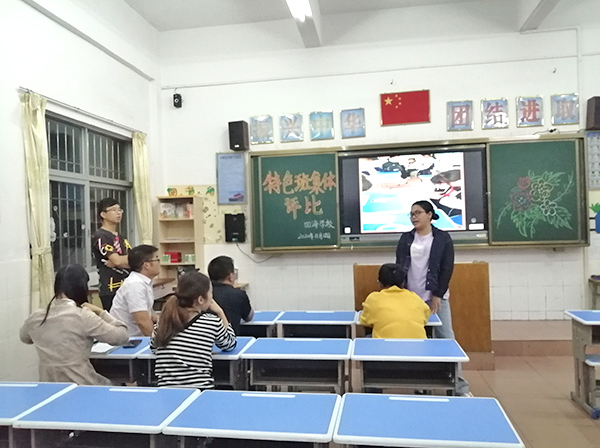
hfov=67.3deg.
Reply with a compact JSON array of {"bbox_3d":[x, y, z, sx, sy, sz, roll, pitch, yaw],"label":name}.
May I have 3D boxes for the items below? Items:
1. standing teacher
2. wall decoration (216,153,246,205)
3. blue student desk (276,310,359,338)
[{"bbox_3d":[1.076,0.586,3.634,0.520,1.556,0.350,-2,0,35],"label":"standing teacher"},{"bbox_3d":[-0.913,-0.598,6.009,0.385,0.689,0.020,-2,0,9],"label":"wall decoration"},{"bbox_3d":[0.148,1.070,3.488,0.600,0.710,0.385,-2,0,9],"label":"blue student desk"}]

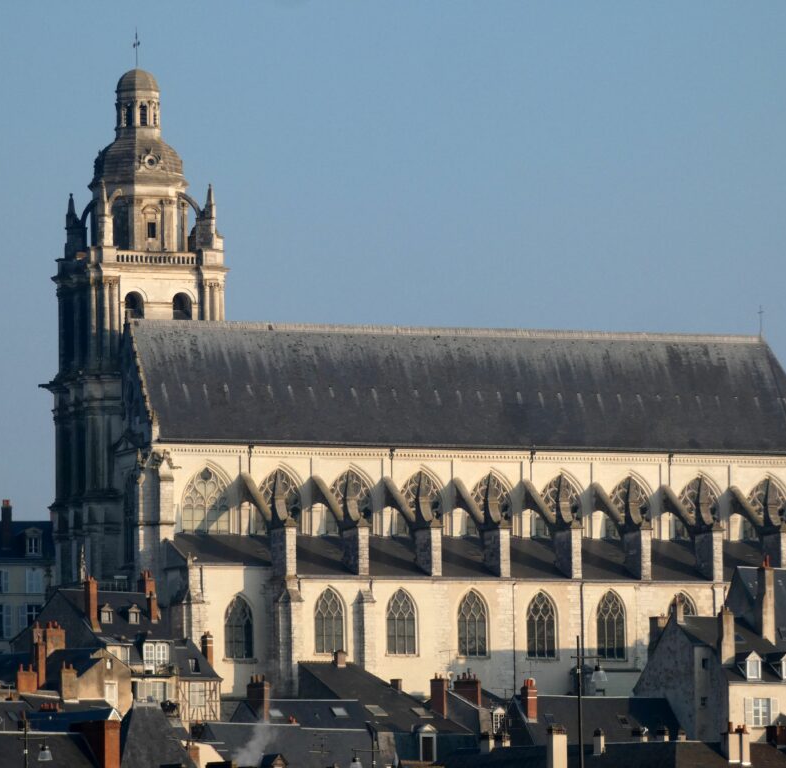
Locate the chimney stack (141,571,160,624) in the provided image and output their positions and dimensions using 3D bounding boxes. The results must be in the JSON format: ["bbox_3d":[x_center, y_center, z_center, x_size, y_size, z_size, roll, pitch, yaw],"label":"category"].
[{"bbox_3d":[-18.340,16.147,528.000,0.900,4.022,1.050,3,-7,-33],"label":"chimney stack"}]

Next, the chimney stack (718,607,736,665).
[{"bbox_3d":[24.602,18.553,515.000,1.000,4.241,0.750,3,-7,-35],"label":"chimney stack"}]

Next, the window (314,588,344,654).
[{"bbox_3d":[-5.114,19.032,560.026,2.639,5.360,0.450,1,-6,-22],"label":"window"}]

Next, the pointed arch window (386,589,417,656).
[{"bbox_3d":[0.663,18.536,544.872,2.650,5.200,0.400,1,-6,-20],"label":"pointed arch window"}]

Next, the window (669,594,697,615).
[{"bbox_3d":[23.702,19.752,571.578,2.649,5.635,0.450,1,-6,-22],"label":"window"}]

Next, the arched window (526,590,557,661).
[{"bbox_3d":[12.040,19.572,566.963,2.584,5.467,0.450,1,-6,-22],"label":"arched window"}]

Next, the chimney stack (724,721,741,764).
[{"bbox_3d":[21.123,22.417,435.000,0.850,2.540,0.800,3,-7,-36],"label":"chimney stack"}]

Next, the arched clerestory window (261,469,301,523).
[{"bbox_3d":[-8.888,9.325,554.029,3.650,5.300,0.400,1,-6,-20],"label":"arched clerestory window"}]

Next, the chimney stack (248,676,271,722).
[{"bbox_3d":[-9.084,21.401,475.000,0.580,3.175,1.800,4,-7,-42],"label":"chimney stack"}]

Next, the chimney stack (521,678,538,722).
[{"bbox_3d":[9.815,22.776,502.000,0.780,3.136,1.020,2,-6,-30],"label":"chimney stack"}]

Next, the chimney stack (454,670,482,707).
[{"bbox_3d":[5.035,20.606,472.000,0.400,2.358,2.300,4,-7,-43],"label":"chimney stack"}]

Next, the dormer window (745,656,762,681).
[{"bbox_3d":[25.239,20.207,497.588,1.450,1.900,1.500,4,-7,-38],"label":"dormer window"}]

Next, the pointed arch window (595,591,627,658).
[{"bbox_3d":[17.776,19.671,569.254,2.638,5.694,0.450,1,-6,-22],"label":"pointed arch window"}]

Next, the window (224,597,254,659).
[{"bbox_3d":[-12.286,19.376,556.081,2.534,5.082,0.450,1,-6,-22],"label":"window"}]

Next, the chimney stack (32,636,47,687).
[{"bbox_3d":[-24.811,19.477,490.000,0.650,3.734,0.950,3,-7,-33],"label":"chimney stack"}]

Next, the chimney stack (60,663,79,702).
[{"bbox_3d":[-22.133,20.370,478.000,1.200,2.698,0.500,2,-6,-28],"label":"chimney stack"}]

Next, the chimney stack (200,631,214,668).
[{"bbox_3d":[-13.498,19.411,508.000,0.520,2.827,0.750,3,-6,-32],"label":"chimney stack"}]

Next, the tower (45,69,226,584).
[{"bbox_3d":[-20.848,-0.505,570.894,11.800,48.837,11.800,1,-6,-20],"label":"tower"}]

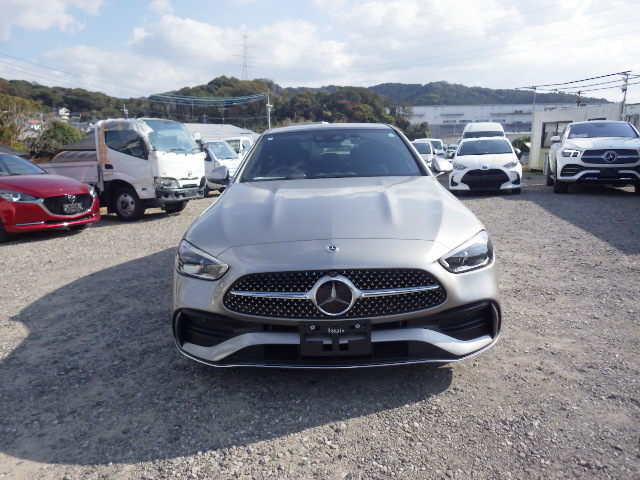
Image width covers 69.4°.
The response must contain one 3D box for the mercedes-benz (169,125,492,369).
[{"bbox_3d":[0.115,-0.360,4.450,1.820,1.440,4.760,-1,11,1],"label":"mercedes-benz"}]

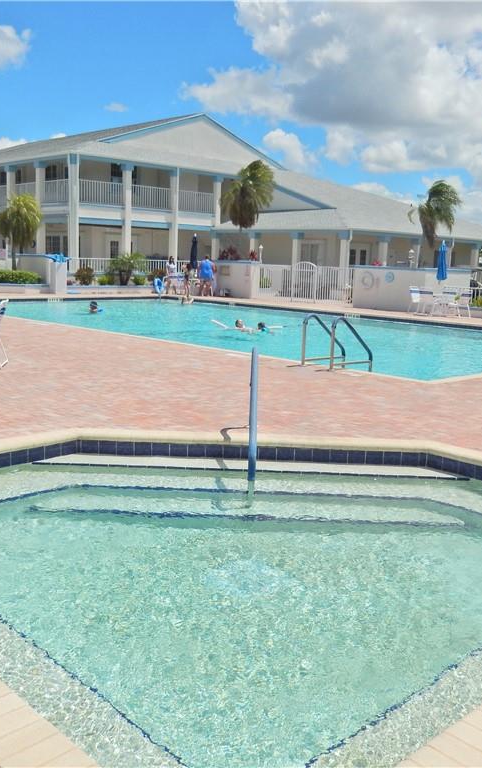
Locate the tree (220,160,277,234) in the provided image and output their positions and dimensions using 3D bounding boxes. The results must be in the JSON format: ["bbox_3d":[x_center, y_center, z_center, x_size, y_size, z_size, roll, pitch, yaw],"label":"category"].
[{"bbox_3d":[0.144,-6.600,30.833,2.350,5.249,2.350,2,10,0],"label":"tree"}]

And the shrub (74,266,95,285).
[{"bbox_3d":[-6.478,-4.502,30.612,0.900,0.800,0.880,2,9,0],"label":"shrub"}]

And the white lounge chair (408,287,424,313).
[{"bbox_3d":[5.778,-2.684,23.852,0.650,0.870,0.580,10,12,39],"label":"white lounge chair"}]

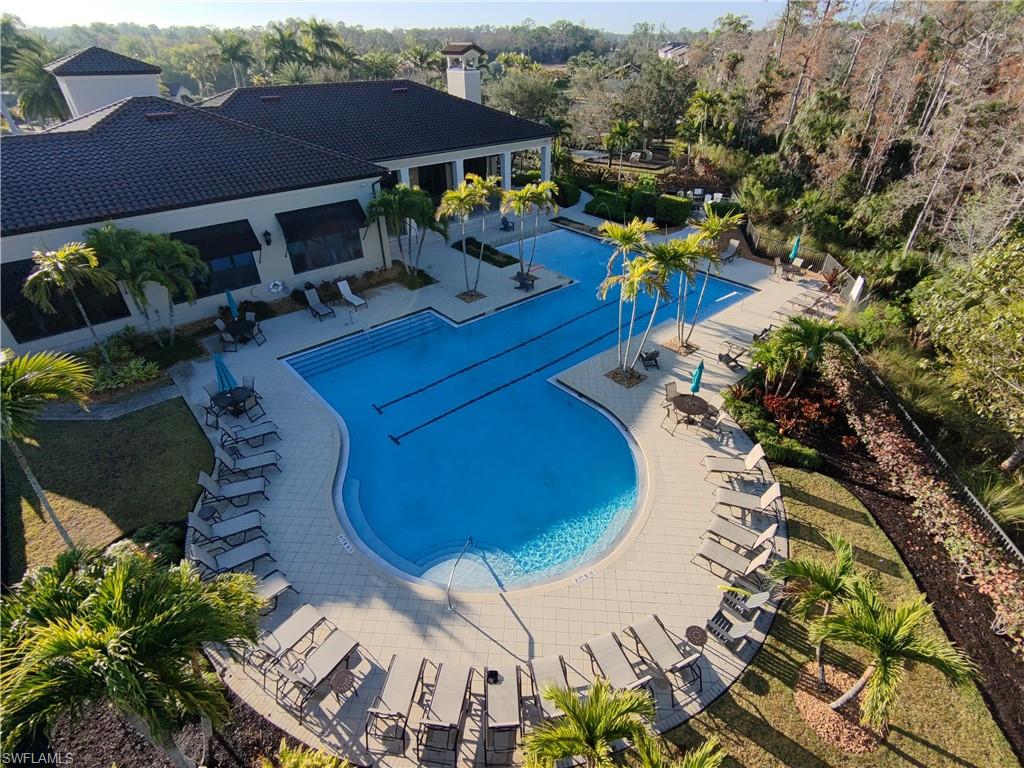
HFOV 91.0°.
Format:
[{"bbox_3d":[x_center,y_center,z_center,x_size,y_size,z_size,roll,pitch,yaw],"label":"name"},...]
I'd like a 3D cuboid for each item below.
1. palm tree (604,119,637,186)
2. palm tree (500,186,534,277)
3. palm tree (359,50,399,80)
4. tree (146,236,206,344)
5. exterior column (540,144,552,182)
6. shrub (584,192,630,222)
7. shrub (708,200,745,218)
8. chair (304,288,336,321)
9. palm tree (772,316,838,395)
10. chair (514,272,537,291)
[{"bbox_3d":[9.671,-20.088,44.671,2.900,6.000,2.900,0,34,0],"label":"palm tree"},{"bbox_3d":[0.263,-8.133,26.965,1.760,4.640,1.760,1,34,0],"label":"palm tree"},{"bbox_3d":[-14.754,-32.277,58.395,4.800,10.700,4.800,0,34,0],"label":"palm tree"},{"bbox_3d":[-13.802,-3.858,20.962,2.500,4.500,2.500,-24,41,-30],"label":"tree"},{"bbox_3d":[2.837,-17.662,42.436,0.700,4.500,0.660,-26,42,-33],"label":"exterior column"},{"bbox_3d":[7.380,-13.913,39.037,3.400,1.600,1.350,28,43,34],"label":"shrub"},{"bbox_3d":[15.836,-12.696,36.709,2.600,1.250,1.100,11,36,16],"label":"shrub"},{"bbox_3d":[-9.388,-3.843,24.448,0.700,1.000,1.850,-26,43,-34],"label":"chair"},{"bbox_3d":[10.657,-0.874,18.742,2.500,3.150,2.500,1,34,0],"label":"palm tree"},{"bbox_3d":[0.681,-5.666,27.417,0.920,0.930,0.750,24,41,30],"label":"chair"}]

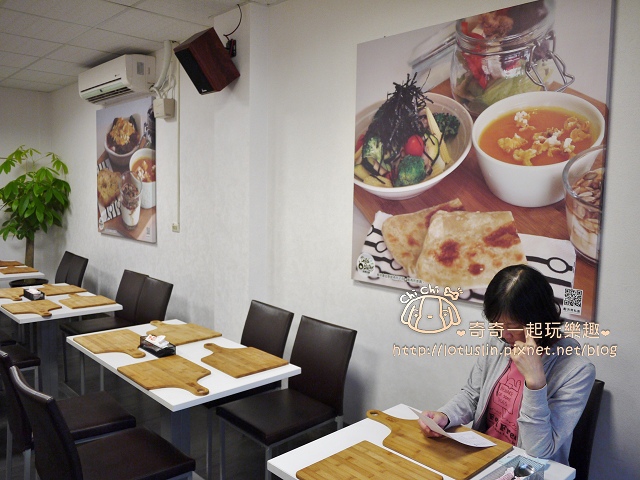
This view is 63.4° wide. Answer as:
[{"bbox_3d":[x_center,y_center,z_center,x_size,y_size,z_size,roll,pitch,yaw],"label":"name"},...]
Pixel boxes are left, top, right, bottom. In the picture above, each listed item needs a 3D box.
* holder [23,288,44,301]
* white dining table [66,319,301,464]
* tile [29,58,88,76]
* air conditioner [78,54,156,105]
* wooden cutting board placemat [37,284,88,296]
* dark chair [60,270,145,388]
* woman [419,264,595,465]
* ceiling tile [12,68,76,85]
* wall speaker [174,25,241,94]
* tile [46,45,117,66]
[{"bbox_3d":[-2.114,0.402,3.837,0.090,0.056,0.225,-4,7,-43],"label":"holder"},{"bbox_3d":[-0.740,0.937,2.651,0.648,0.746,1.207,-4,7,-43],"label":"white dining table"},{"bbox_3d":[-2.446,-1.661,4.996,0.600,0.016,0.610,-4,7,-43],"label":"tile"},{"bbox_3d":[-1.802,-1.389,4.559,0.245,0.285,1.030,-4,7,-43],"label":"air conditioner"},{"bbox_3d":[-2.105,0.395,4.140,0.297,0.014,0.520,-4,7,-43],"label":"wooden cutting board placemat"},{"bbox_3d":[-1.722,0.717,4.148,0.533,0.873,0.430,-4,7,-43],"label":"dark chair"},{"bbox_3d":[0.633,0.717,1.671,0.660,1.280,0.500,-4,7,-43],"label":"woman"},{"bbox_3d":[-2.865,-1.710,5.434,0.600,0.016,0.610,-4,7,-43],"label":"ceiling tile"},{"bbox_3d":[-0.676,-1.068,3.120,0.200,0.300,0.194,11,51,46],"label":"wall speaker"},{"bbox_3d":[-2.025,-1.612,4.556,0.600,0.016,0.610,-4,7,-43],"label":"tile"}]

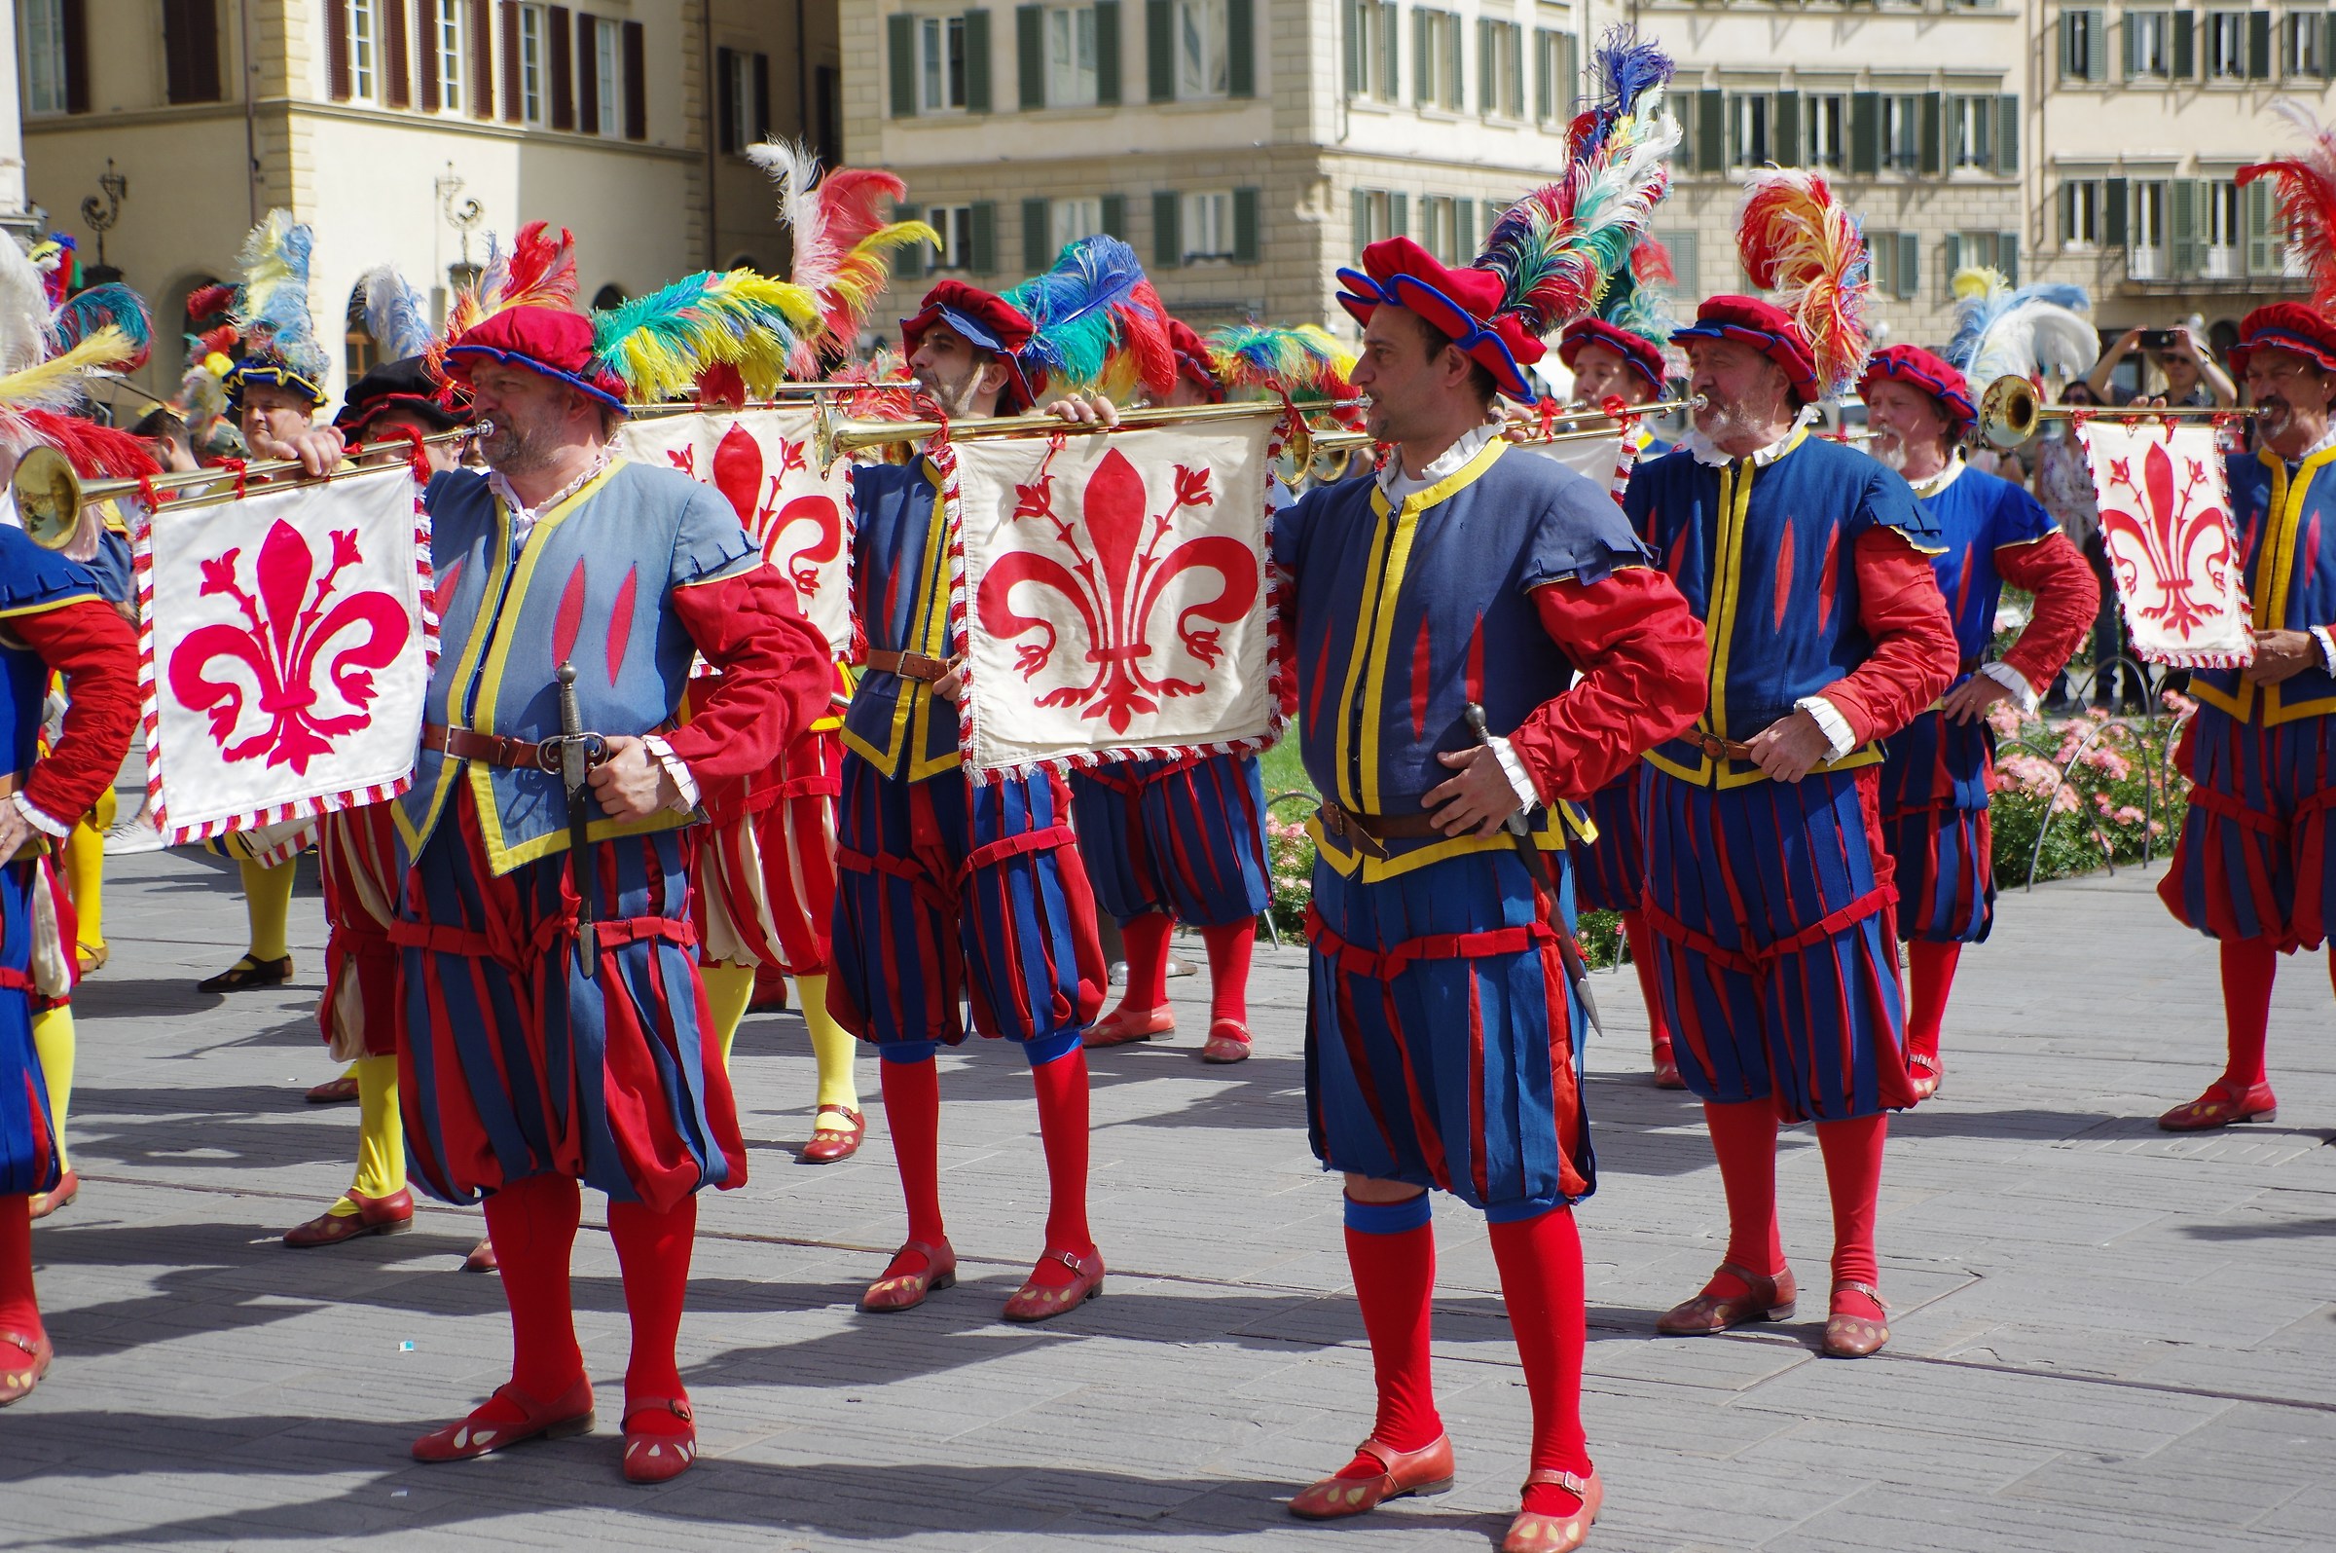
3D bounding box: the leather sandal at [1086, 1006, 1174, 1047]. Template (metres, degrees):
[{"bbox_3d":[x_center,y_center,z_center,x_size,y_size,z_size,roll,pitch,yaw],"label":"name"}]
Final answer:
[{"bbox_3d":[-0.128,0.625,11.132,0.280,0.100,0.100,-4,6,-31],"label":"leather sandal"}]

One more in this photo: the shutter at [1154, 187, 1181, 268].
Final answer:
[{"bbox_3d":[-0.017,-10.350,82.000,0.520,1.420,0.060,1,5,27],"label":"shutter"}]

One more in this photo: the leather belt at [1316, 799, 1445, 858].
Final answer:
[{"bbox_3d":[0.387,0.071,6.240,0.360,0.075,0.280,4,7,45],"label":"leather belt"}]

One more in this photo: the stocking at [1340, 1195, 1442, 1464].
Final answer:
[{"bbox_3d":[0.337,0.826,6.490,0.165,0.420,0.135,-7,6,-29],"label":"stocking"}]

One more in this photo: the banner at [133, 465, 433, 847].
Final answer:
[{"bbox_3d":[-1.300,-0.180,6.400,0.035,0.500,0.490,4,11,45],"label":"banner"}]

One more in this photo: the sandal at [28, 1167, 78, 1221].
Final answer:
[{"bbox_3d":[-2.407,0.868,9.274,0.100,0.097,0.270,0,5,15],"label":"sandal"}]

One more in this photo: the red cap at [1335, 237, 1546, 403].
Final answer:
[{"bbox_3d":[0.390,-0.655,6.264,0.295,0.165,0.270,24,-3,-18],"label":"red cap"}]

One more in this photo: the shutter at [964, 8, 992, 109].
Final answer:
[{"bbox_3d":[-3.903,-14.752,89.569,0.580,2.110,0.050,1,6,27],"label":"shutter"}]

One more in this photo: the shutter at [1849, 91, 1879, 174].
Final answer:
[{"bbox_3d":[14.828,-13.717,92.500,0.620,1.800,0.050,0,5,10],"label":"shutter"}]

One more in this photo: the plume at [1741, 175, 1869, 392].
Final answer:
[{"bbox_3d":[1.105,-0.856,7.543,0.220,0.375,0.190,-3,5,-20],"label":"plume"}]

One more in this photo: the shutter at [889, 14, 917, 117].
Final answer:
[{"bbox_3d":[-5.533,-14.773,90.386,0.580,2.120,0.050,1,6,27],"label":"shutter"}]

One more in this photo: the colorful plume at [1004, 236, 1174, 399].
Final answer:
[{"bbox_3d":[-0.143,-0.833,7.900,0.300,0.285,0.260,-2,5,-15],"label":"colorful plume"}]

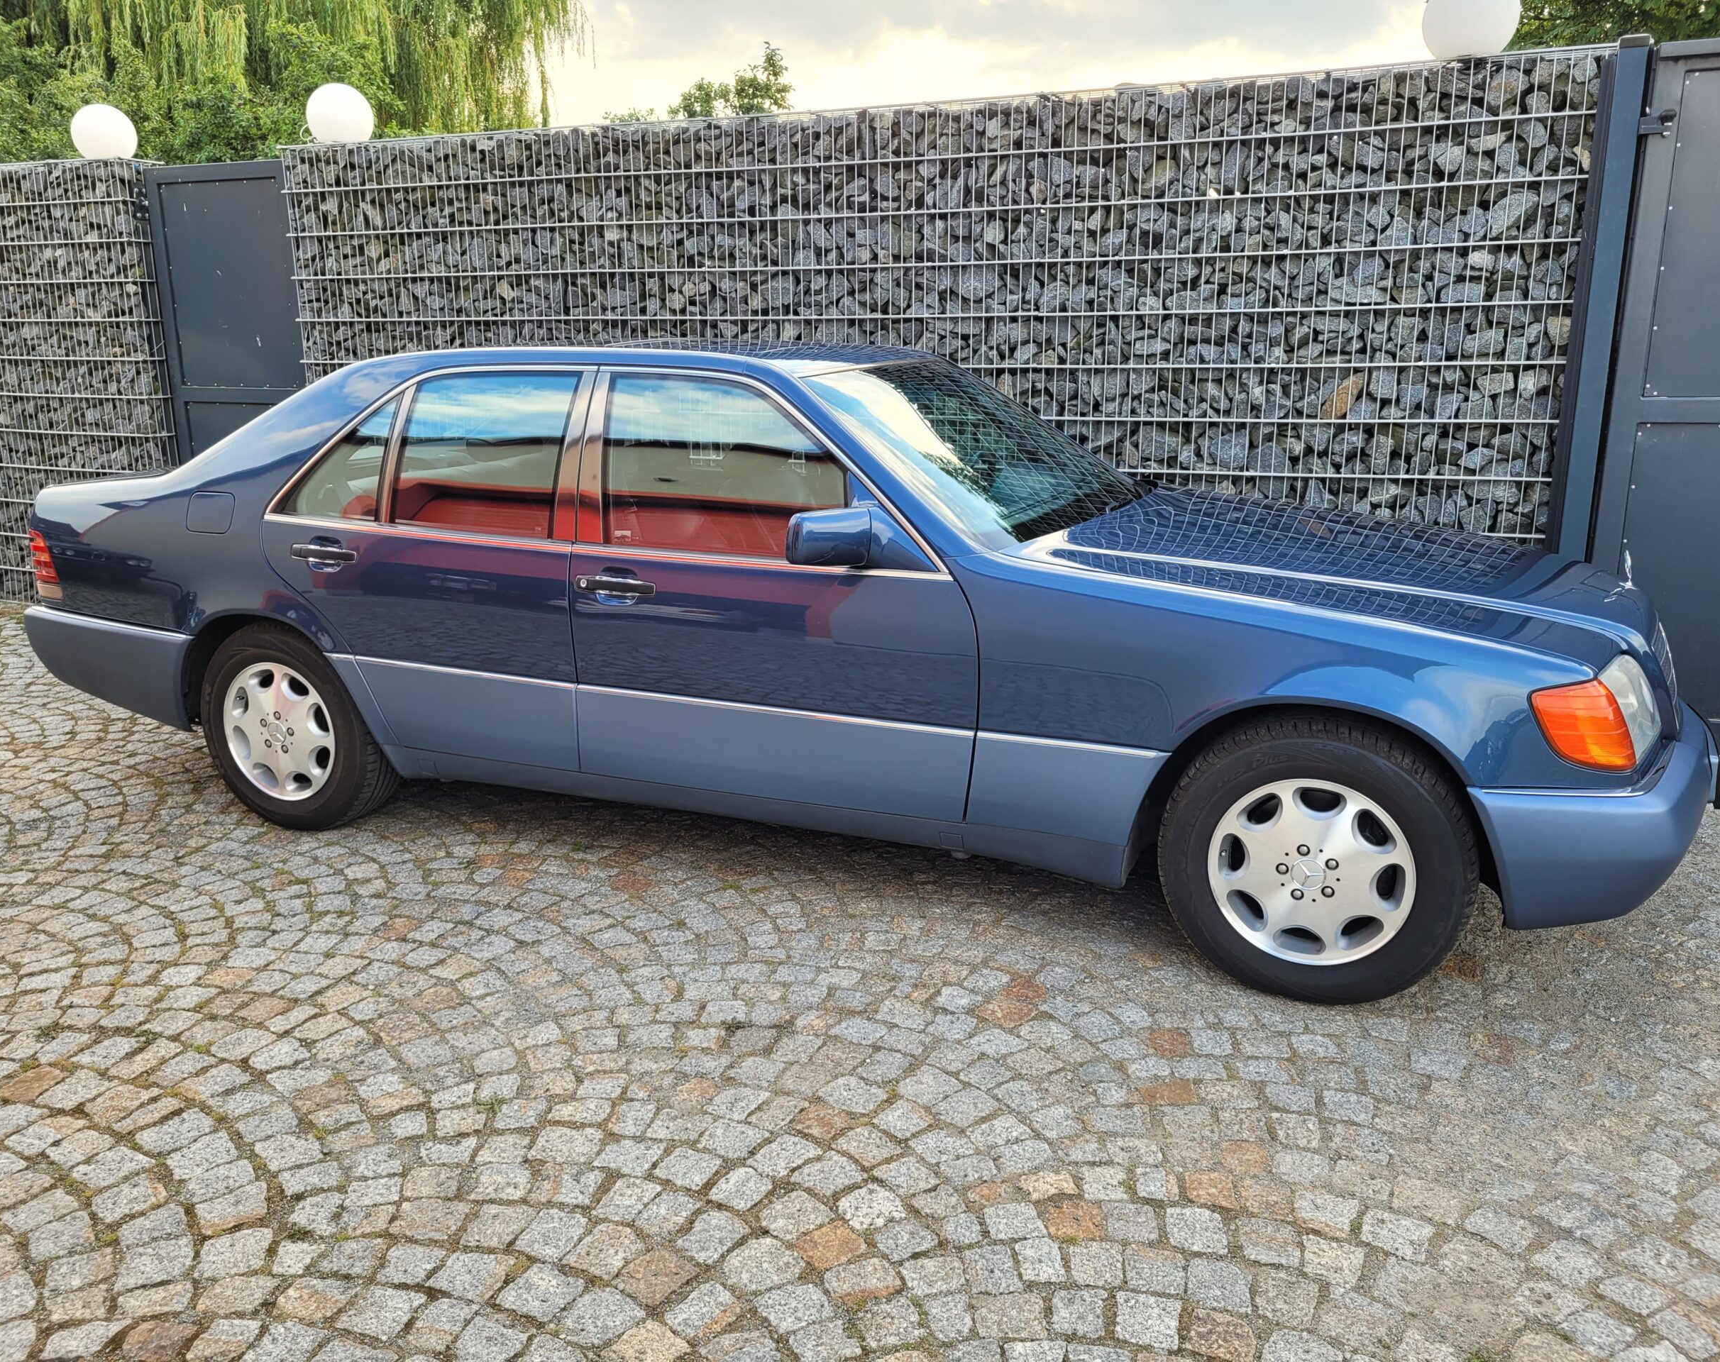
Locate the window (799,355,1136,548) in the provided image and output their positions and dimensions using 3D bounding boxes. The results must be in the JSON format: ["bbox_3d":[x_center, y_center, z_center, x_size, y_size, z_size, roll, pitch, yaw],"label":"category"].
[{"bbox_3d":[0.391,-0.707,4.064,0.790,0.120,1.600,39,24,10],"label":"window"}]

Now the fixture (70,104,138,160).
[{"bbox_3d":[-3.921,-2.833,7.087,0.300,0.300,0.300,6,15,22],"label":"fixture"}]

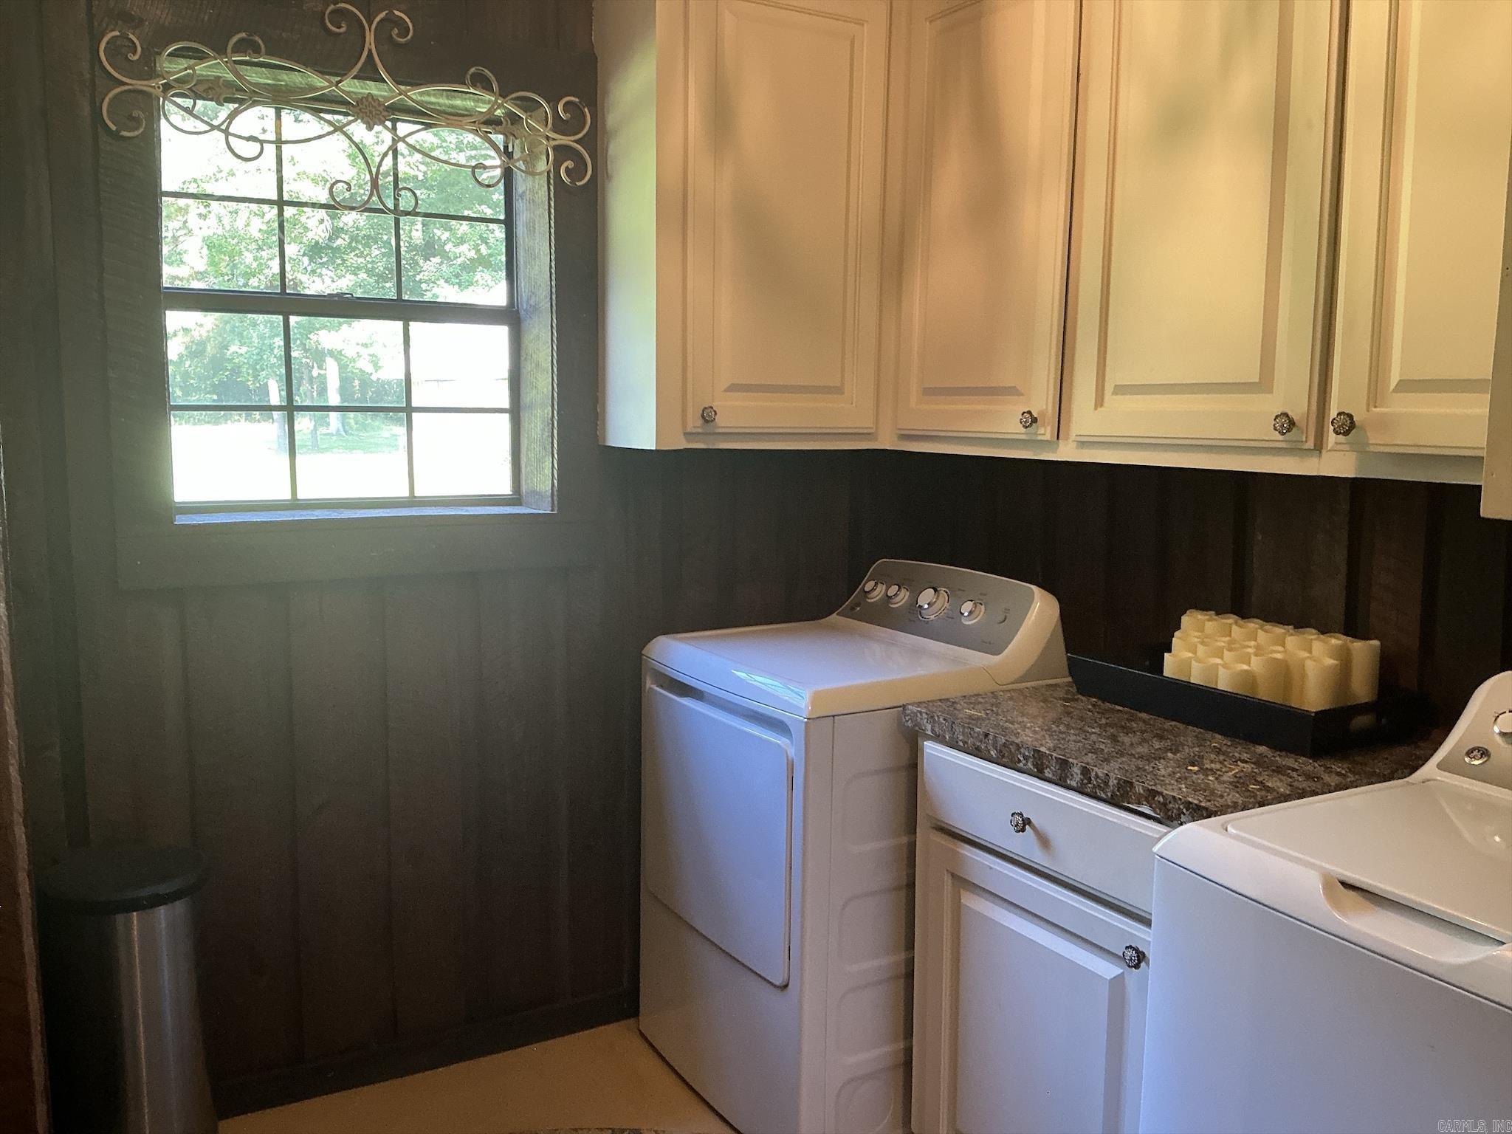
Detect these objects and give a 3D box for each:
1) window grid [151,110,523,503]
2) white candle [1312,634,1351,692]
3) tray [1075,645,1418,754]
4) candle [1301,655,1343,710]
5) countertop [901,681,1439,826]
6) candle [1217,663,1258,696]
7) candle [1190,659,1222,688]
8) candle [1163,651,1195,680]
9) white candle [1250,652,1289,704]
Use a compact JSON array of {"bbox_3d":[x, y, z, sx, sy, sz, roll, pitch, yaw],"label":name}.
[{"bbox_3d":[-0.880,-0.543,2.658,0.745,0.830,0.060,-3,7,-29],"label":"window grid"},{"bbox_3d":[0.950,0.194,2.029,0.057,0.150,0.057,-3,7,-29],"label":"white candle"},{"bbox_3d":[0.847,0.223,2.176,0.285,0.074,0.540,-3,7,-27],"label":"tray"},{"bbox_3d":[0.901,0.213,1.953,0.057,0.127,0.057,-3,7,-29],"label":"candle"},{"bbox_3d":[0.721,0.292,2.056,0.640,0.040,0.740,-3,7,-29],"label":"countertop"},{"bbox_3d":[0.803,0.215,2.056,0.057,0.098,0.057,-3,7,-29],"label":"candle"},{"bbox_3d":[0.774,0.210,2.108,0.057,0.097,0.057,-3,7,-29],"label":"candle"},{"bbox_3d":[0.744,0.203,2.160,0.057,0.099,0.057,-3,7,-29],"label":"candle"},{"bbox_3d":[0.853,0.208,2.038,0.057,0.117,0.057,-3,7,-29],"label":"white candle"}]

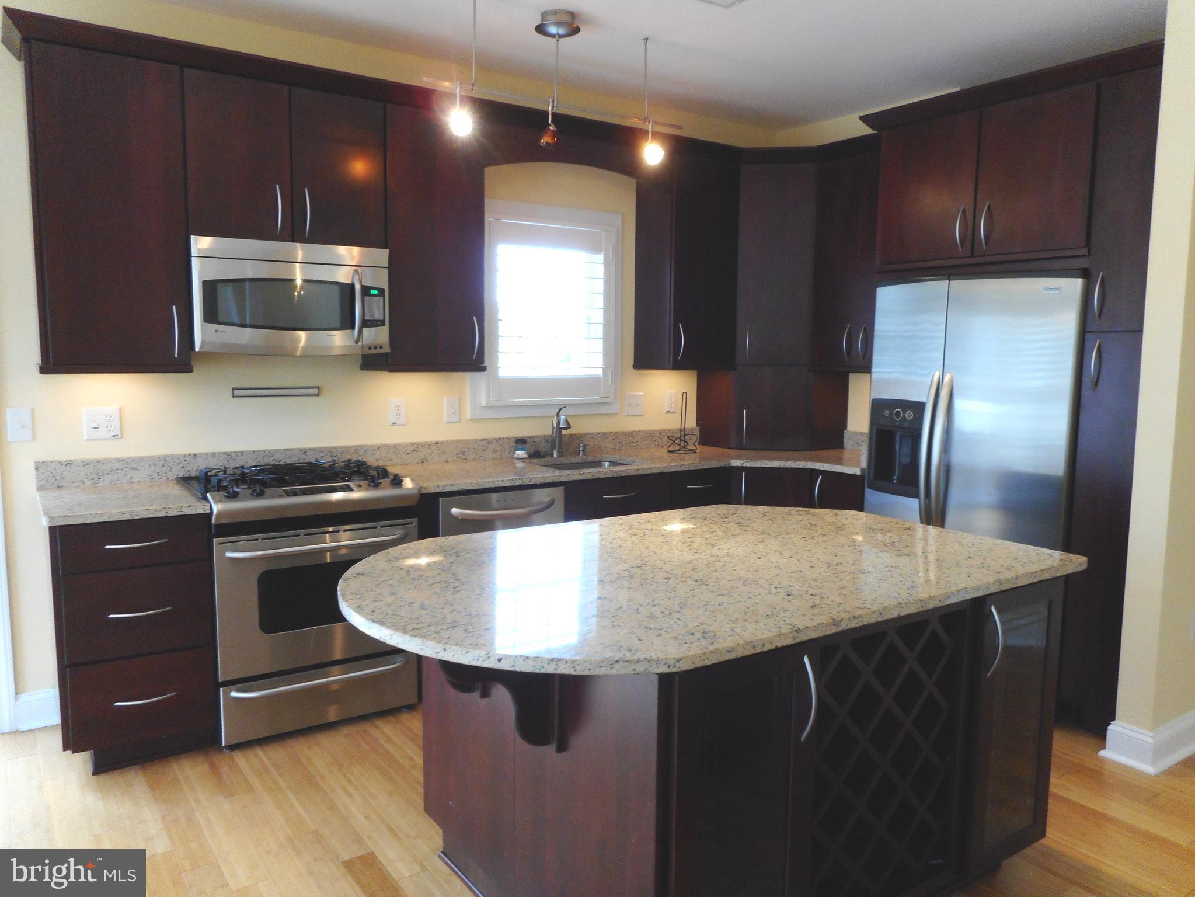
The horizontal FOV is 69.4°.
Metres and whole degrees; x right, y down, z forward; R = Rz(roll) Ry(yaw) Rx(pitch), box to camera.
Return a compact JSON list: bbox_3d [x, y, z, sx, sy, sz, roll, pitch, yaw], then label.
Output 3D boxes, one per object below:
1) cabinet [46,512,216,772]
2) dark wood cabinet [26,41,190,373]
[{"bbox_3d":[-1.727,0.645,3.187,0.467,0.886,0.640,-4,8,-34],"label":"cabinet"},{"bbox_3d":[-1.786,-0.830,3.161,0.476,1.089,0.332,-4,8,-33],"label":"dark wood cabinet"}]

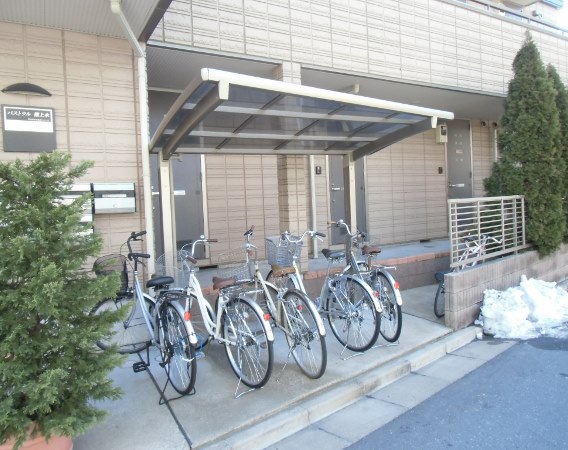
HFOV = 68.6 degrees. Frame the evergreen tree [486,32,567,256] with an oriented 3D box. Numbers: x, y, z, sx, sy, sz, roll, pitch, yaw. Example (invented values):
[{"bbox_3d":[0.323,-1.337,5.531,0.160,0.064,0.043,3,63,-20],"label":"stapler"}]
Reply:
[{"bbox_3d":[3.469,-1.009,5.988,1.137,3.532,1.137,-5,4,-39],"label":"evergreen tree"}]

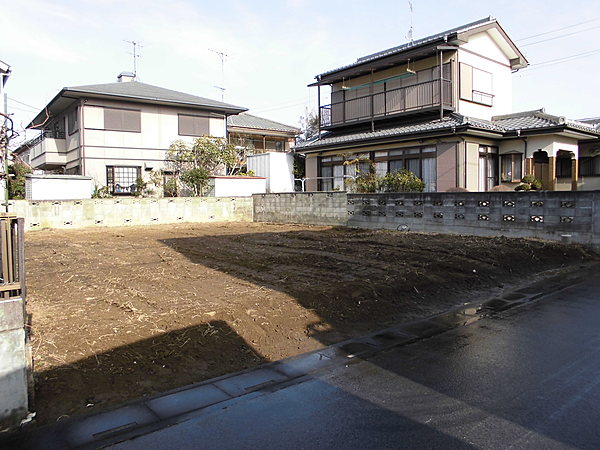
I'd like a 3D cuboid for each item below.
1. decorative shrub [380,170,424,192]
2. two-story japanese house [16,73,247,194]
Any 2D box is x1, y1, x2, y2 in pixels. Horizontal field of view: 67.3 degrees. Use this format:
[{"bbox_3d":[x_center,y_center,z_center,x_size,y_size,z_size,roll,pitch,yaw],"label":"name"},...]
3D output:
[{"bbox_3d":[4.018,-1.290,17.675,1.450,1.843,1.600,-4,5,-41],"label":"decorative shrub"},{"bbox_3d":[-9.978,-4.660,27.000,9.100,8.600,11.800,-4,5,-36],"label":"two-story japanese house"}]

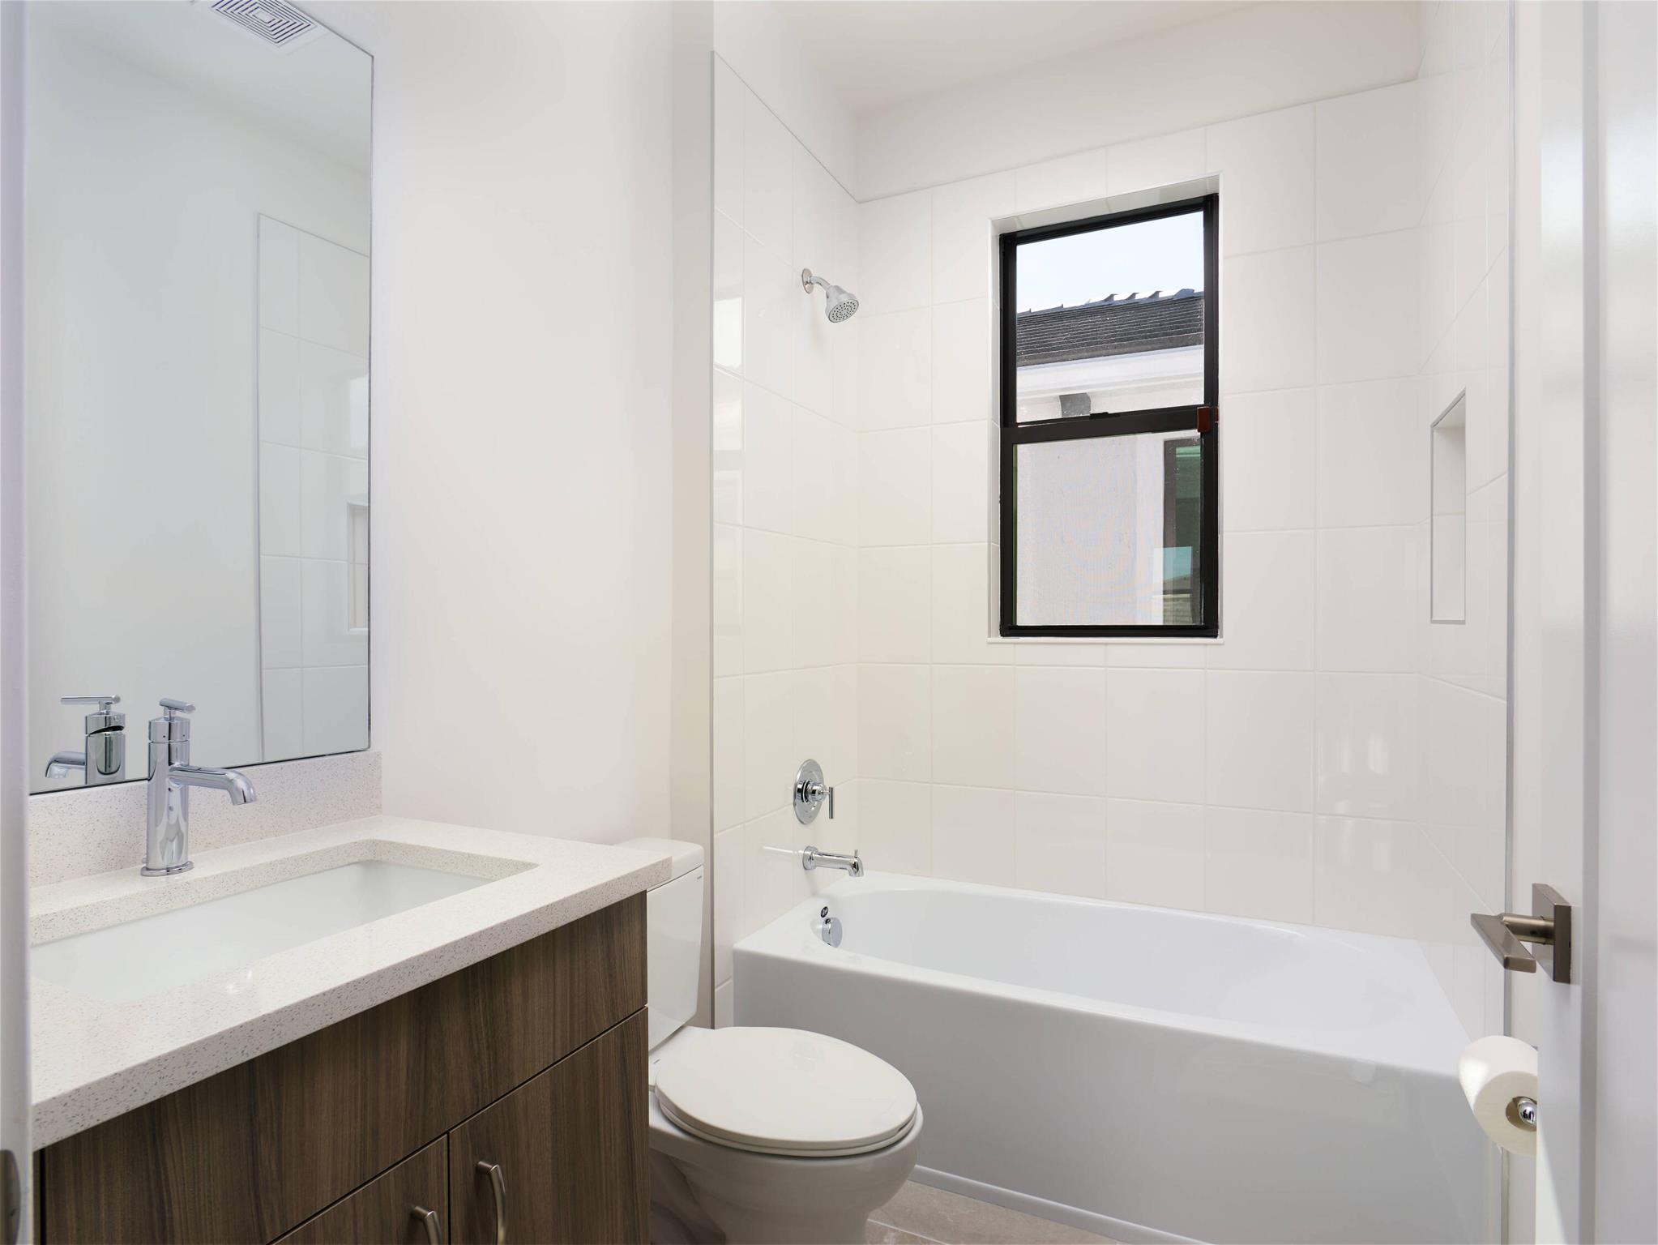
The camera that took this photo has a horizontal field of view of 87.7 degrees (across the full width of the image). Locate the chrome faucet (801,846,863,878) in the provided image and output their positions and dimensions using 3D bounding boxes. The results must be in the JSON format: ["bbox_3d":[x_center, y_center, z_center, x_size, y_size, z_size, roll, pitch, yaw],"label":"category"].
[{"bbox_3d":[0.018,0.655,2.369,0.171,0.074,0.066,0,0,26],"label":"chrome faucet"}]

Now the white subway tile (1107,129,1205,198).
[{"bbox_3d":[0.894,-1.261,2.366,0.256,0.131,0.010,0,0,26],"label":"white subway tile"}]

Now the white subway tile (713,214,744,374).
[{"bbox_3d":[-0.239,-0.773,2.036,0.010,0.361,0.129,0,0,26],"label":"white subway tile"}]

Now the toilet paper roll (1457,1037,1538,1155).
[{"bbox_3d":[0.901,0.614,1.125,0.107,0.107,0.102,0,0,26],"label":"toilet paper roll"}]

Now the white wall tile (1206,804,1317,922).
[{"bbox_3d":[1.116,0.627,2.241,0.253,0.278,0.010,0,0,26],"label":"white wall tile"}]

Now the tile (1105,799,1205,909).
[{"bbox_3d":[0.888,0.627,2.350,0.253,0.278,0.010,0,0,26],"label":"tile"}]

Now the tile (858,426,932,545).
[{"bbox_3d":[0.205,-0.416,2.671,0.246,0.361,0.010,0,0,26],"label":"tile"}]

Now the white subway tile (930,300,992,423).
[{"bbox_3d":[0.401,-0.782,2.603,0.186,0.364,0.010,0,0,26],"label":"white subway tile"}]

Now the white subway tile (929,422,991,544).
[{"bbox_3d":[0.396,-0.414,2.575,0.182,0.360,0.010,0,0,25],"label":"white subway tile"}]

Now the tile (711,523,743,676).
[{"bbox_3d":[-0.238,-0.052,2.041,0.010,0.360,0.127,0,0,25],"label":"tile"}]

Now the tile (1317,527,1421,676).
[{"bbox_3d":[1.336,-0.055,2.151,0.215,0.362,0.010,0,0,26],"label":"tile"}]

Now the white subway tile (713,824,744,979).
[{"bbox_3d":[-0.237,0.668,2.043,0.010,0.360,0.127,0,0,25],"label":"white subway tile"}]

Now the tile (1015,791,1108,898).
[{"bbox_3d":[0.659,0.627,2.459,0.253,0.278,0.010,0,0,26],"label":"tile"}]

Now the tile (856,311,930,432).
[{"bbox_3d":[0.205,-0.782,2.696,0.246,0.364,0.010,0,0,26],"label":"tile"}]

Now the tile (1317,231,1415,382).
[{"bbox_3d":[1.326,-0.773,2.130,0.219,0.360,0.010,0,0,25],"label":"tile"}]

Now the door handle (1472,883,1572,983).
[{"bbox_3d":[0.598,0.274,0.740,0.066,0.068,0.148,0,0,26],"label":"door handle"}]

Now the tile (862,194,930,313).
[{"bbox_3d":[0.204,-1.144,2.688,0.244,0.353,0.010,0,0,26],"label":"tile"}]

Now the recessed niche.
[{"bbox_3d":[1.341,-0.221,1.794,0.090,0.453,0.341,0,0,26],"label":"recessed niche"}]

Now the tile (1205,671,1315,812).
[{"bbox_3d":[1.114,0.307,2.235,0.253,0.360,0.010,0,0,25],"label":"tile"}]

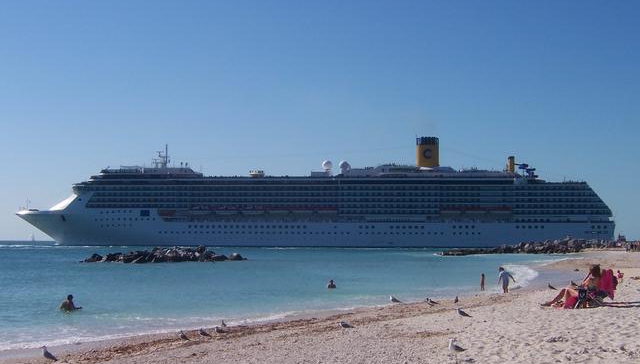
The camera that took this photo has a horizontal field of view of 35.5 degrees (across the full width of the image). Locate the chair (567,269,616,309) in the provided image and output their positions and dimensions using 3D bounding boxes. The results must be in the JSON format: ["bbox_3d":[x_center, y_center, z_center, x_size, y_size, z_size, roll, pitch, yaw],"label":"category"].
[{"bbox_3d":[5.994,2.358,22.000,0.920,0.860,0.650,-1,-4,21],"label":"chair"}]

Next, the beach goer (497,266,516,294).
[{"bbox_3d":[10.405,5.525,56.000,0.880,1.460,0.500,3,-5,-40],"label":"beach goer"}]

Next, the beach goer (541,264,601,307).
[{"bbox_3d":[5.542,2.292,22.000,1.270,0.940,0.520,-1,-4,21],"label":"beach goer"}]

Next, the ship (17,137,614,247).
[{"bbox_3d":[-8.430,5.085,487.560,292.000,53.158,33.500,0,-3,7],"label":"ship"}]

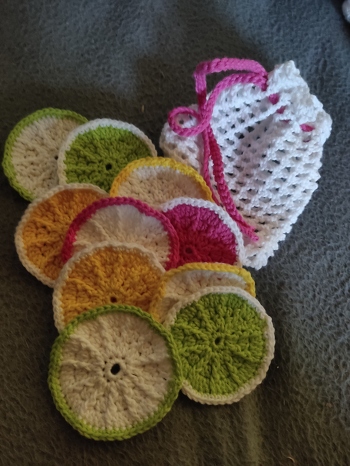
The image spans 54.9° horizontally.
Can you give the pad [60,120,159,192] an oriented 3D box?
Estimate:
[{"bbox_3d":[-0.059,-0.059,0.306,0.091,0.010,0.091,0,83,-3],"label":"pad"}]

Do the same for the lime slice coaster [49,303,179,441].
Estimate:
[{"bbox_3d":[-0.044,0.104,0.256,0.097,0.010,0.097,0,81,-5],"label":"lime slice coaster"}]

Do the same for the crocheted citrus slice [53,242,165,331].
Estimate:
[{"bbox_3d":[-0.049,0.054,0.271,0.095,0.010,0.095,0,76,-5],"label":"crocheted citrus slice"}]

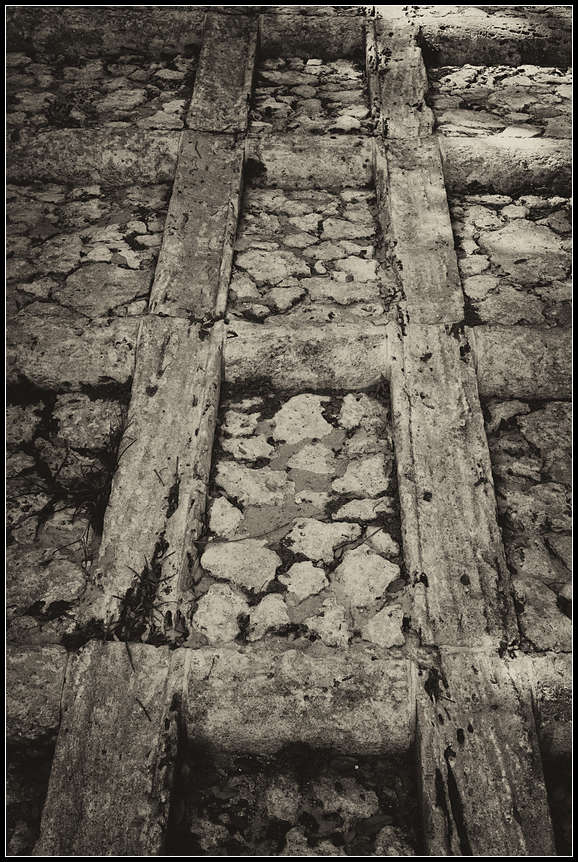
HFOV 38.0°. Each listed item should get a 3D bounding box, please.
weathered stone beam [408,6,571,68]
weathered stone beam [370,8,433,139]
[{"bbox_3d":[0.910,-1.650,3.554,0.704,0.180,0.180,1,34,1],"label":"weathered stone beam"},{"bbox_3d":[0.426,-1.353,3.288,0.228,0.130,1.020,1,49,1],"label":"weathered stone beam"}]

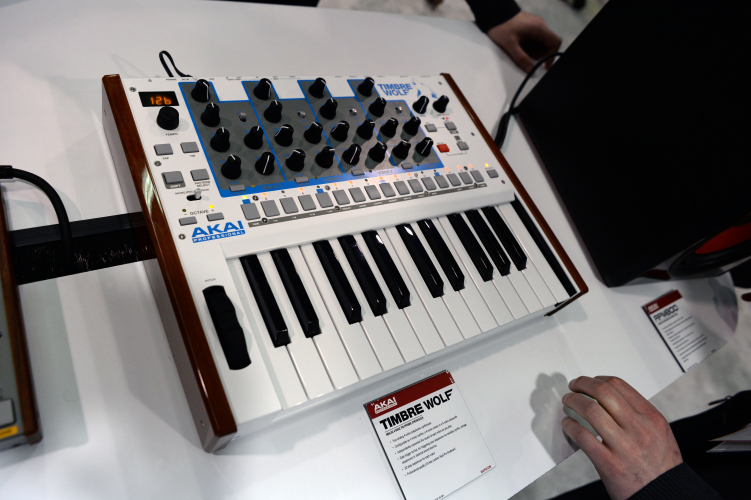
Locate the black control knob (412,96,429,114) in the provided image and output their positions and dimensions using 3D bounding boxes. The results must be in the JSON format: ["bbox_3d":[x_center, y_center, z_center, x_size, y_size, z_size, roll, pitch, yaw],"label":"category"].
[{"bbox_3d":[0.057,-0.178,0.609,0.017,0.017,0.017,12,54,-19],"label":"black control knob"}]

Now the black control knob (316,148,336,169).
[{"bbox_3d":[-0.049,-0.094,0.502,0.018,0.016,0.018,-17,68,-33],"label":"black control knob"}]

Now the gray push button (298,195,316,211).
[{"bbox_3d":[-0.063,-0.043,0.462,0.013,0.003,0.016,-13,67,-32],"label":"gray push button"}]

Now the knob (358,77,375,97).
[{"bbox_3d":[-0.009,-0.192,0.586,0.018,0.017,0.018,13,55,-19],"label":"knob"}]

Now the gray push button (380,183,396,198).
[{"bbox_3d":[0.013,-0.062,0.521,0.012,0.002,0.016,-13,66,-32],"label":"gray push button"}]

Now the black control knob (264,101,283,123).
[{"bbox_3d":[-0.102,-0.141,0.506,0.018,0.016,0.018,-12,65,-32],"label":"black control knob"}]

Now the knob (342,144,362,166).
[{"bbox_3d":[-0.024,-0.102,0.531,0.018,0.016,0.018,-13,66,-32],"label":"knob"}]

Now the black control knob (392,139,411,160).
[{"bbox_3d":[0.029,-0.109,0.540,0.018,0.016,0.018,-13,67,-32],"label":"black control knob"}]

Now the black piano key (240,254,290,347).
[{"bbox_3d":[-0.090,0.037,0.411,0.014,0.011,0.088,-13,65,-32],"label":"black piano key"}]

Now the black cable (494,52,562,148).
[{"bbox_3d":[0.252,-0.264,0.827,0.045,0.070,0.280,37,50,1],"label":"black cable"}]

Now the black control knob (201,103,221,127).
[{"bbox_3d":[-0.155,-0.128,0.472,0.018,0.016,0.018,-13,66,-32],"label":"black control knob"}]

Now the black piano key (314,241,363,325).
[{"bbox_3d":[-0.032,0.026,0.447,0.014,0.011,0.085,-13,65,-33],"label":"black piano key"}]

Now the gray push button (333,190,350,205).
[{"bbox_3d":[-0.033,-0.051,0.487,0.012,0.003,0.015,-13,65,-33],"label":"gray push button"}]

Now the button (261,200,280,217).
[{"bbox_3d":[-0.097,-0.038,0.462,0.013,0.003,0.017,-13,66,-32],"label":"button"}]

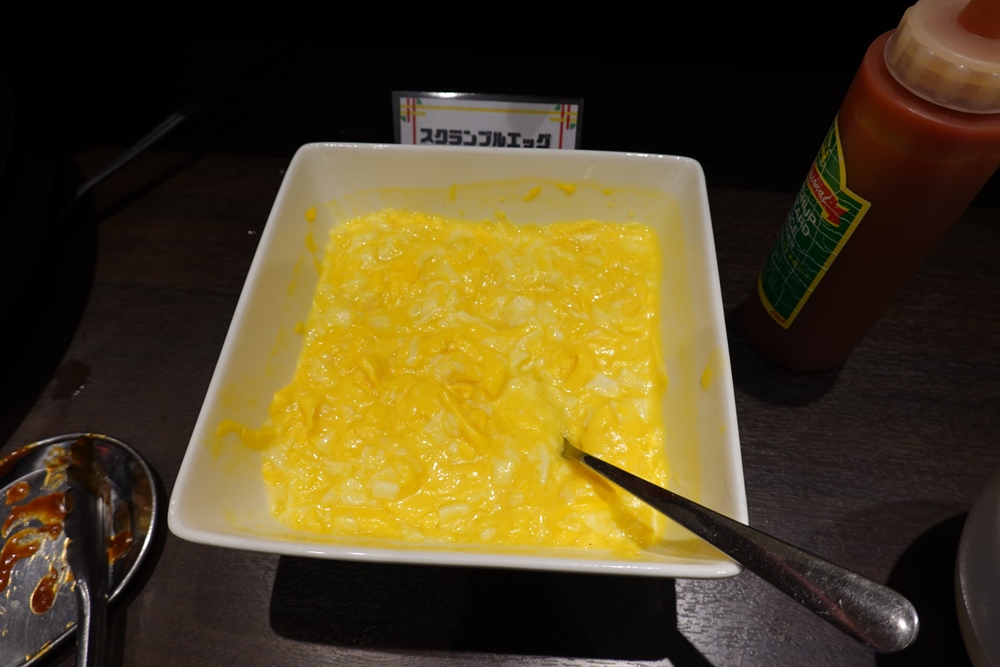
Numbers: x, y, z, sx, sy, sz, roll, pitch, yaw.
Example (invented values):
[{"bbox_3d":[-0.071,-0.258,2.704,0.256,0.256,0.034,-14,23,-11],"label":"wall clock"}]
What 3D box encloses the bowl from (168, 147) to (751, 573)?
[{"bbox_3d":[-0.010,0.015,0.344,0.224,0.084,0.224,3,56,3],"label":"bowl"}]

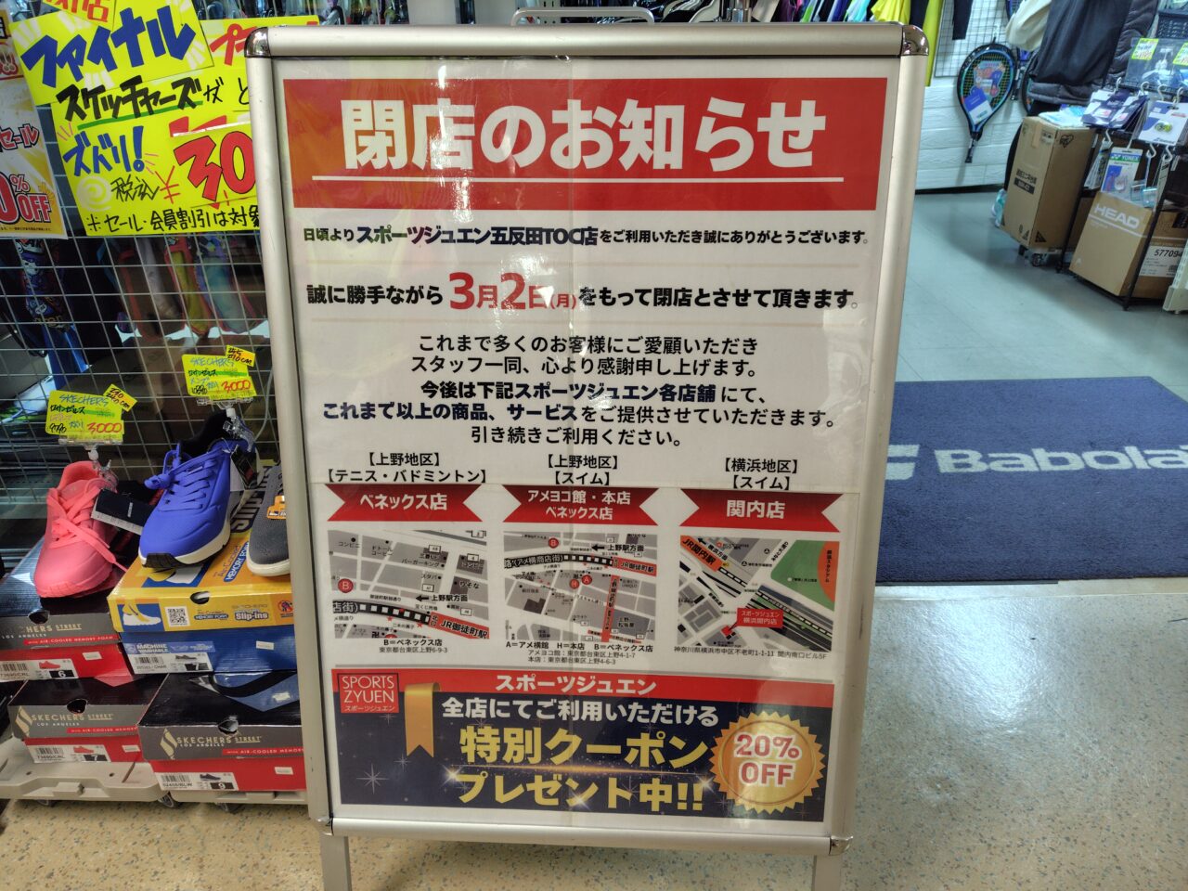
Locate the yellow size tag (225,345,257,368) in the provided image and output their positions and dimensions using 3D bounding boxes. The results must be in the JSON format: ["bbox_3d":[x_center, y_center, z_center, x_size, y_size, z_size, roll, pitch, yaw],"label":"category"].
[{"bbox_3d":[-0.492,-0.124,1.100,0.041,0.020,0.003,13,15,-7],"label":"yellow size tag"}]

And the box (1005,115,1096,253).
[{"bbox_3d":[2.206,-1.289,3.865,0.165,0.532,0.501,5,28,10],"label":"box"}]

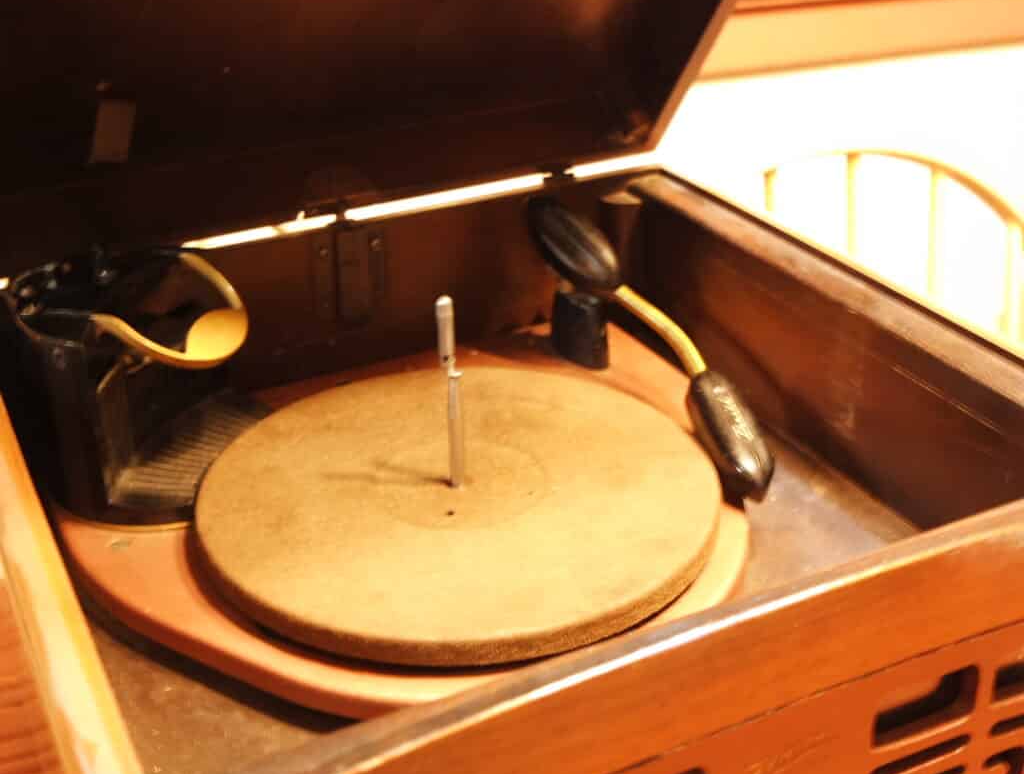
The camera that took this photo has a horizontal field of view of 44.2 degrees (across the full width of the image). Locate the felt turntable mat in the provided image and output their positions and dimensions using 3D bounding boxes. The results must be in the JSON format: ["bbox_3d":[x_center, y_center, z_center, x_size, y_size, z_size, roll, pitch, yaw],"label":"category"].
[{"bbox_3d":[-0.025,0.050,0.614,0.248,0.012,0.248,-1,27,0],"label":"felt turntable mat"}]

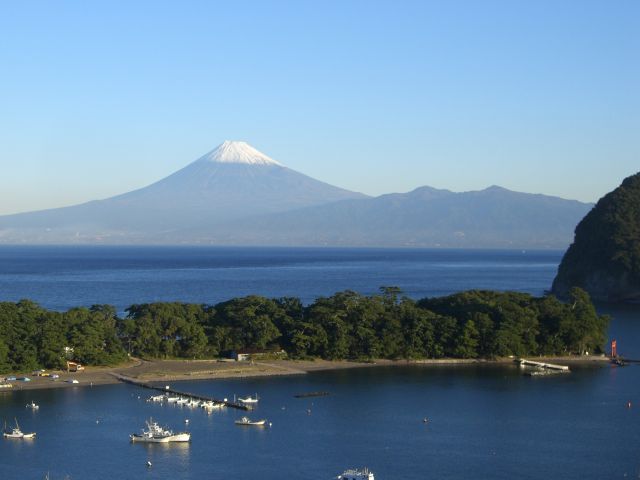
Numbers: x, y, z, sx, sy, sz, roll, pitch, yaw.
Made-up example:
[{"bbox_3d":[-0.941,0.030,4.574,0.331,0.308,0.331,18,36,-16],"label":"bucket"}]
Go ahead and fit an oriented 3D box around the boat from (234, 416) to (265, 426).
[{"bbox_3d":[-21.600,56.300,380.000,9.200,2.400,2.300,0,0,9],"label":"boat"}]

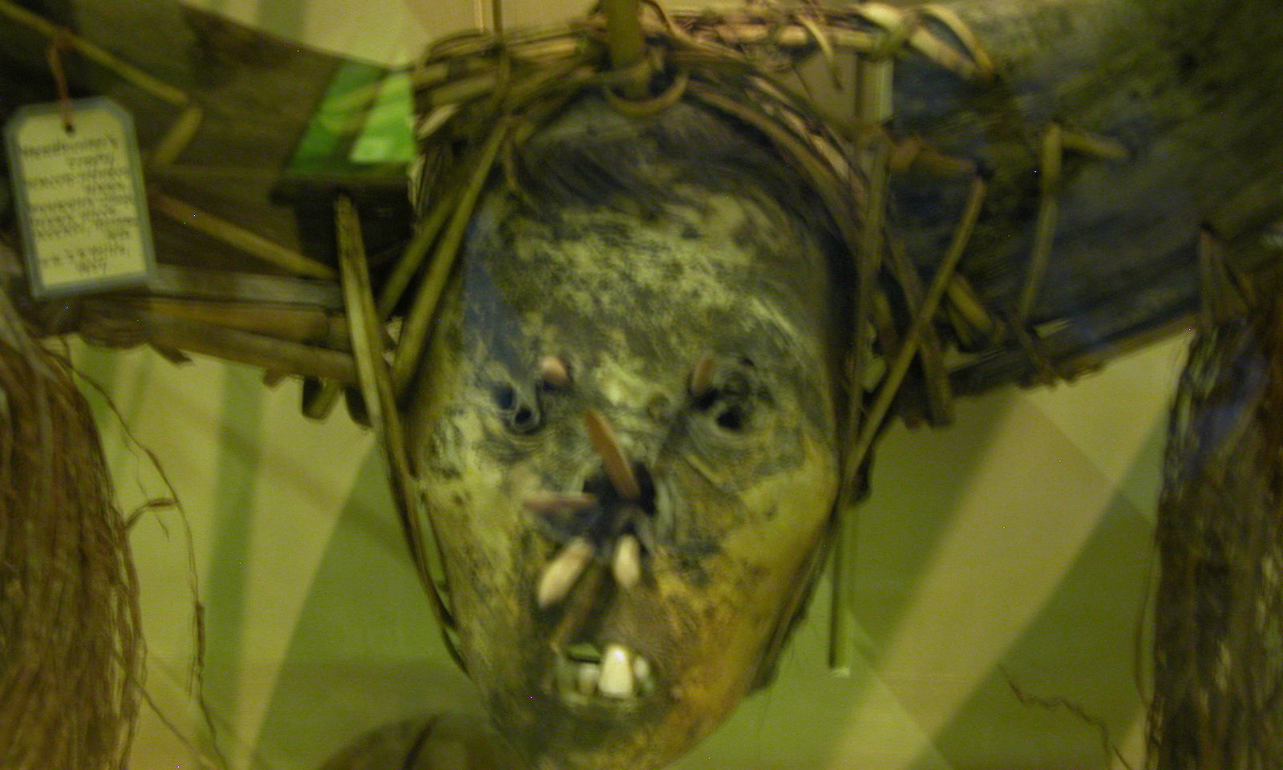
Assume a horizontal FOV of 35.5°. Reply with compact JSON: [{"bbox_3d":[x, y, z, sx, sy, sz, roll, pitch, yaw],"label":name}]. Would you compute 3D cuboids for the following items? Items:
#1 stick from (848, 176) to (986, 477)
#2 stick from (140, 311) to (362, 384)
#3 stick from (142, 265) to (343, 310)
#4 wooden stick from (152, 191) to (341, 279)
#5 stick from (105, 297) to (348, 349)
[{"bbox_3d":[0.089,-0.019,0.650,0.005,0.104,0.005,23,0,0],"label":"stick"},{"bbox_3d":[-0.131,-0.012,0.665,0.074,0.009,0.009,11,0,0],"label":"stick"},{"bbox_3d":[-0.133,-0.033,0.665,0.067,0.008,0.008,5,0,0],"label":"stick"},{"bbox_3d":[-0.132,-0.049,0.665,0.066,0.006,0.006,23,0,0],"label":"wooden stick"},{"bbox_3d":[-0.138,-0.021,0.665,0.080,0.009,0.009,6,0,0],"label":"stick"}]

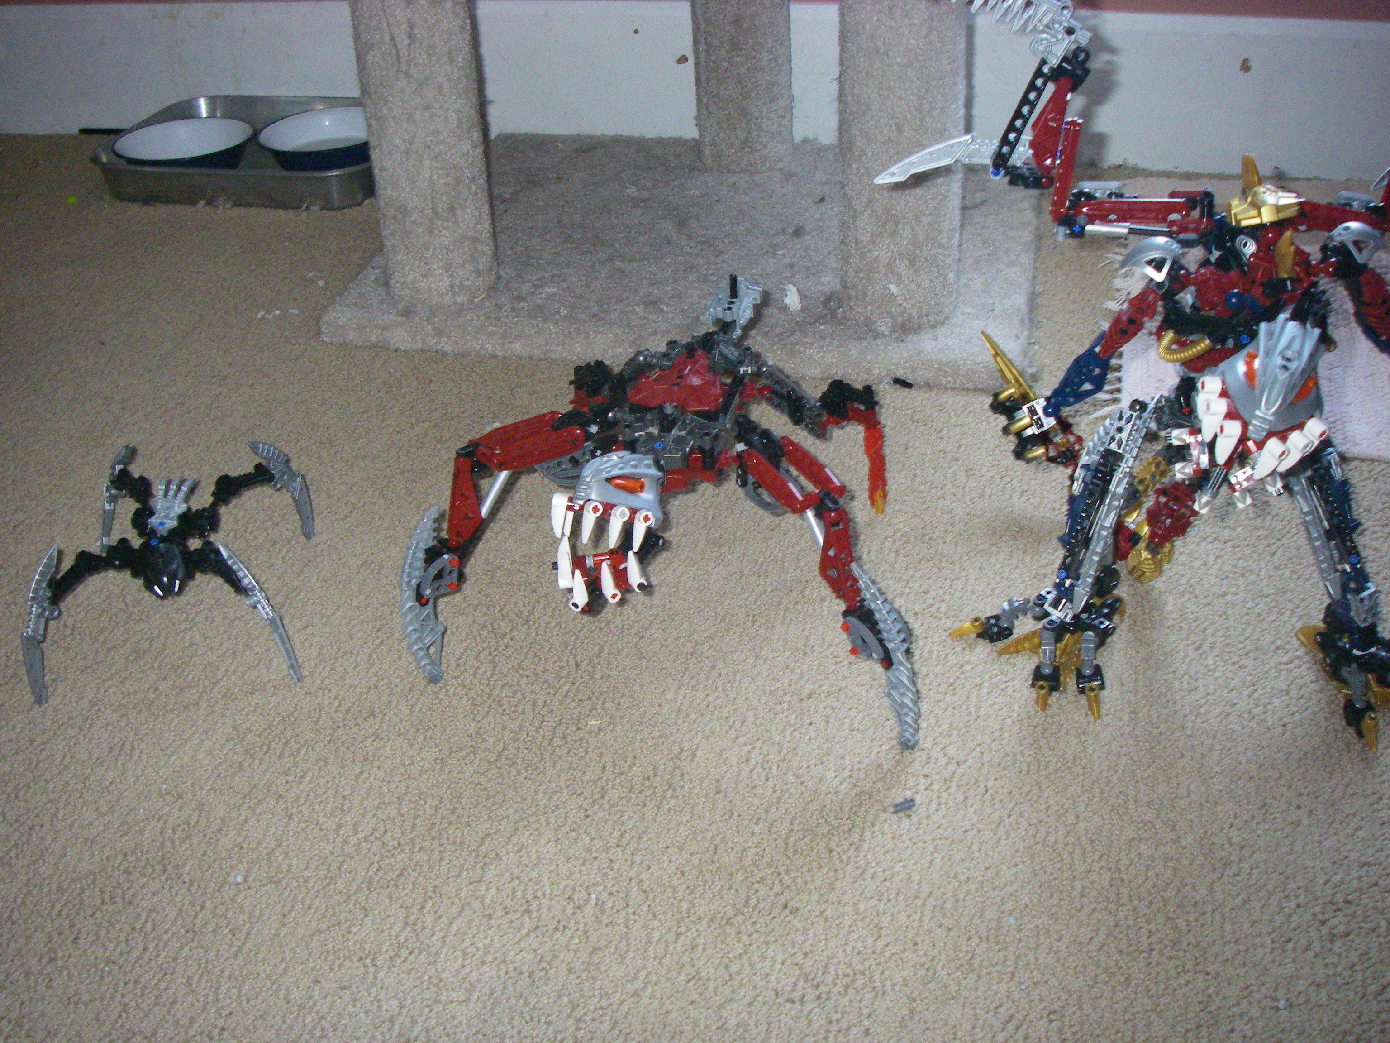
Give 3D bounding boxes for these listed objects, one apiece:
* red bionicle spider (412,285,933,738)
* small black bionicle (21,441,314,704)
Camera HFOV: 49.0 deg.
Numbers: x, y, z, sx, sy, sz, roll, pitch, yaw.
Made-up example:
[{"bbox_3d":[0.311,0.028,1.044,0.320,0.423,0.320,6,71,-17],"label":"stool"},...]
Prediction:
[{"bbox_3d":[0.007,-0.027,0.812,0.264,0.136,0.247,6,31,15],"label":"red bionicle spider"},{"bbox_3d":[-0.281,0.018,0.820,0.139,0.076,0.154,-5,30,-4],"label":"small black bionicle"}]

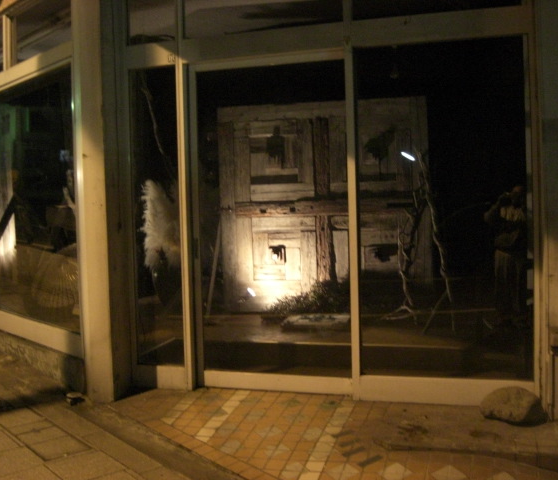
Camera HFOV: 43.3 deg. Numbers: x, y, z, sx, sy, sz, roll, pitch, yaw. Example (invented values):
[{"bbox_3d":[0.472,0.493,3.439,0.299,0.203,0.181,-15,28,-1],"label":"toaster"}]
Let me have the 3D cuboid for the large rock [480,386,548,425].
[{"bbox_3d":[1.362,0.943,4.056,0.375,0.190,0.265,0,3,22],"label":"large rock"}]

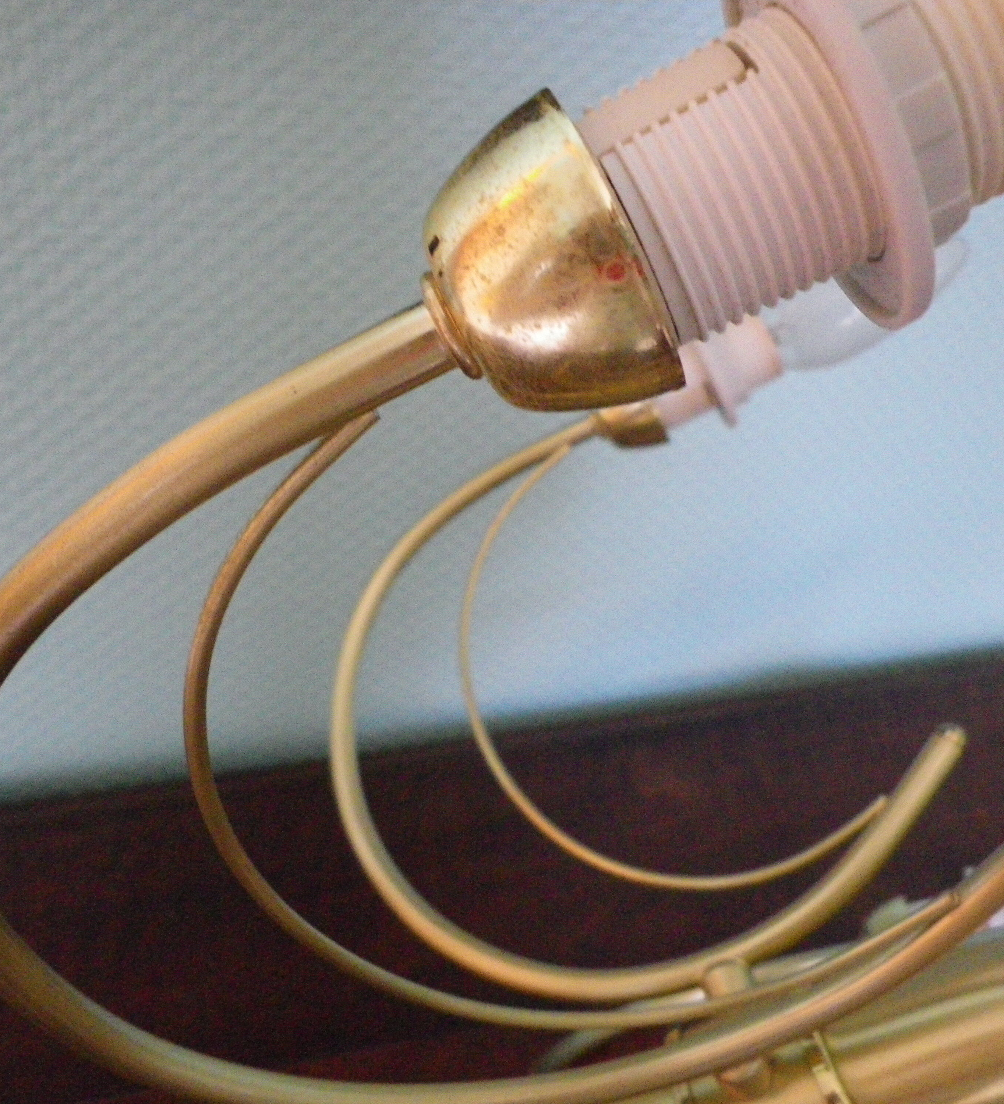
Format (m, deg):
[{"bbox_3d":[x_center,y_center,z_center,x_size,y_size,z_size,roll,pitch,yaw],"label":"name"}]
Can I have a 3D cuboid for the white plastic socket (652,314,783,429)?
[{"bbox_3d":[0.071,-0.064,0.419,0.049,0.043,0.043,-25,0,5],"label":"white plastic socket"}]

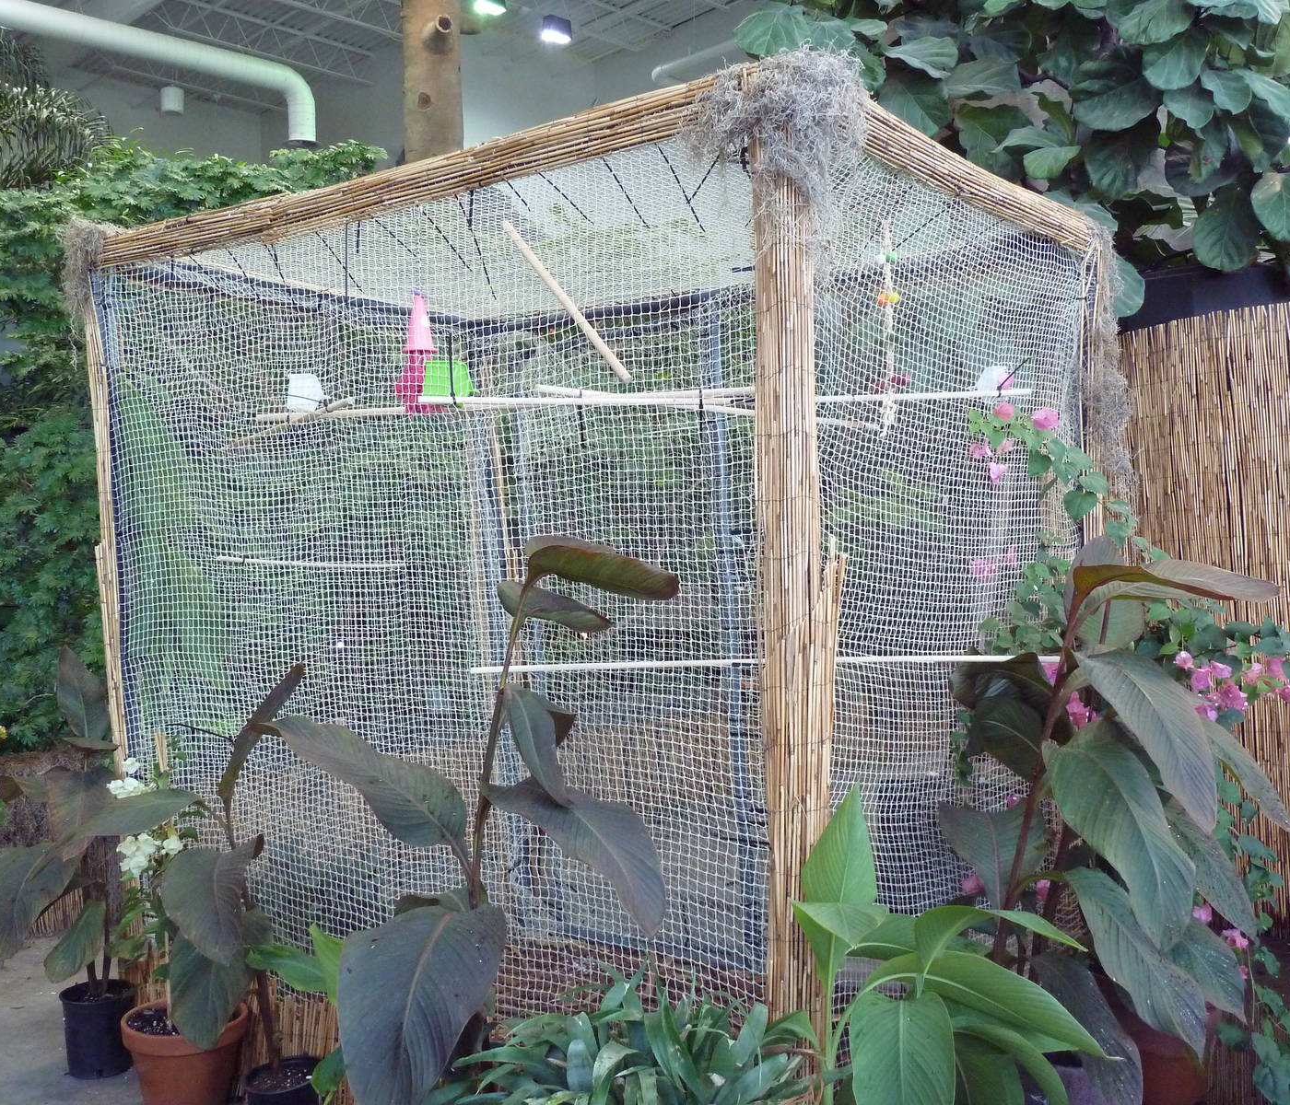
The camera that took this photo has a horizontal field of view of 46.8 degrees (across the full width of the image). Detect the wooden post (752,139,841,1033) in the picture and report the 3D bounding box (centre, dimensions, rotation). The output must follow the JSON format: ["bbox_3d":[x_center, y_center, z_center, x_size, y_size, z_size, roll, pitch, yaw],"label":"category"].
[{"bbox_3d":[0.312,0.194,3.120,0.140,2.200,0.125,-1,1,9],"label":"wooden post"}]

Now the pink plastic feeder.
[{"bbox_3d":[-0.710,-0.624,4.630,0.140,0.380,0.140,-1,1,-6],"label":"pink plastic feeder"}]

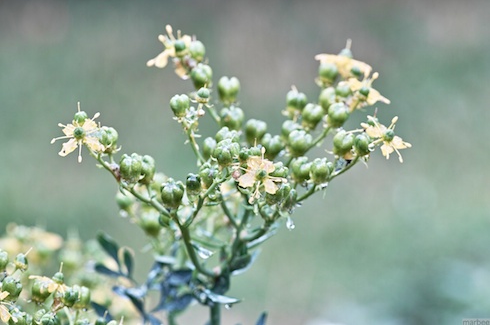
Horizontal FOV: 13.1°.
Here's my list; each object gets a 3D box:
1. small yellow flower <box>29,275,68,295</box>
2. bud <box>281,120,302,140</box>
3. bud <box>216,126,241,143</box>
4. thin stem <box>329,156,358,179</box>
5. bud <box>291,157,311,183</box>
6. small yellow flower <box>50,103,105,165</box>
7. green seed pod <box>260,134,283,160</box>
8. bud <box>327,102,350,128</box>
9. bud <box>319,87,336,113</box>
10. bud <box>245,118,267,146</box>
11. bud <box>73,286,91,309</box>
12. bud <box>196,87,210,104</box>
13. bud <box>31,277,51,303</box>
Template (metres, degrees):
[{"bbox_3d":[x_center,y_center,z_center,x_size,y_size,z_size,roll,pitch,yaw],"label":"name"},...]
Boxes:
[{"bbox_3d":[-0.072,0.045,0.780,0.015,0.007,0.015,9,12,0],"label":"small yellow flower"},{"bbox_3d":[0.016,-0.010,0.740,0.008,0.009,0.008,0,12,0],"label":"bud"},{"bbox_3d":[-0.006,-0.008,0.725,0.008,0.008,0.008,0,15,0],"label":"bud"},{"bbox_3d":[0.037,0.002,0.785,0.012,0.002,0.002,-41,0,3],"label":"thin stem"},{"bbox_3d":[0.019,0.003,0.720,0.007,0.008,0.007,3,11,0],"label":"bud"},{"bbox_3d":[-0.056,-0.010,0.720,0.018,0.020,0.009,1,-14,6],"label":"small yellow flower"},{"bbox_3d":[0.009,-0.006,0.740,0.007,0.009,0.007,0,11,0],"label":"green seed pod"},{"bbox_3d":[0.032,-0.016,0.728,0.007,0.009,0.007,7,11,0],"label":"bud"},{"bbox_3d":[0.029,-0.021,0.736,0.007,0.009,0.007,7,11,0],"label":"bud"},{"bbox_3d":[0.004,-0.011,0.812,0.008,0.009,0.008,3,7,0],"label":"bud"},{"bbox_3d":[-0.055,0.046,0.724,0.006,0.008,0.006,6,8,0],"label":"bud"},{"bbox_3d":[-0.014,-0.023,0.730,0.004,0.005,0.004,0,11,0],"label":"bud"},{"bbox_3d":[-0.070,0.044,0.730,0.007,0.008,0.007,5,11,0],"label":"bud"}]

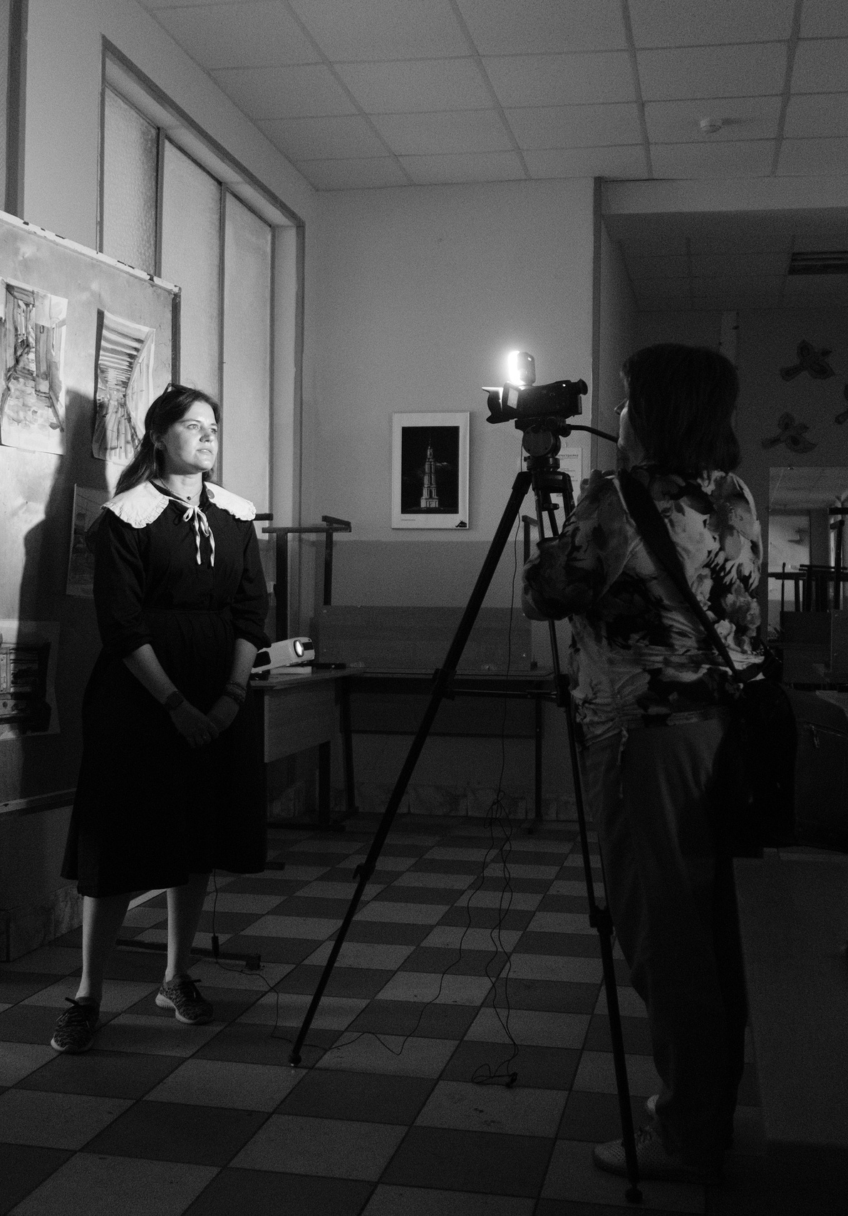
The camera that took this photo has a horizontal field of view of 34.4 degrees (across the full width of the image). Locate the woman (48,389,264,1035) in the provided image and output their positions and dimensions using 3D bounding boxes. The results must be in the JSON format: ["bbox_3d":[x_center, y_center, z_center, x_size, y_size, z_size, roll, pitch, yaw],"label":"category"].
[{"bbox_3d":[-0.669,0.244,3.460,0.500,1.630,0.410,1,0,-30],"label":"woman"}]

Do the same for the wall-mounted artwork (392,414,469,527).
[{"bbox_3d":[0.041,-0.717,7.137,0.408,0.607,0.025,1,0,12],"label":"wall-mounted artwork"}]

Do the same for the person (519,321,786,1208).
[{"bbox_3d":[0.486,0.275,2.780,0.450,1.620,0.490,1,0,37],"label":"person"}]

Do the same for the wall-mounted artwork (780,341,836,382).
[{"bbox_3d":[2.744,-1.760,9.775,0.374,0.295,0.020,1,0,12],"label":"wall-mounted artwork"}]

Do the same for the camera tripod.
[{"bbox_3d":[0.126,0.340,3.087,0.870,1.475,0.990,1,0,19],"label":"camera tripod"}]

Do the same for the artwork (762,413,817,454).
[{"bbox_3d":[2.614,-1.255,9.800,0.385,0.295,0.020,1,0,12],"label":"artwork"}]

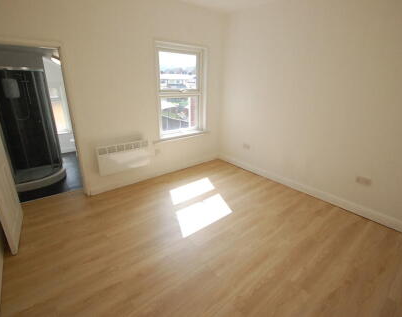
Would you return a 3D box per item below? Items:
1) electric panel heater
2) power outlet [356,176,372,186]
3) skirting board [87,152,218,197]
[{"bbox_3d":[-1.198,-0.038,3.171,0.830,0.435,0.095,-14,25,-36],"label":"electric panel heater"},{"bbox_3d":[2.078,0.279,2.526,0.015,0.086,0.148,-14,25,-36],"label":"power outlet"},{"bbox_3d":[-0.642,0.236,3.800,2.690,0.120,0.018,-14,25,-36],"label":"skirting board"}]

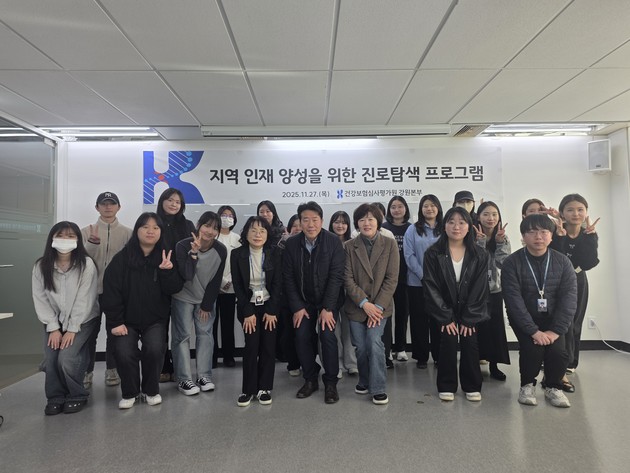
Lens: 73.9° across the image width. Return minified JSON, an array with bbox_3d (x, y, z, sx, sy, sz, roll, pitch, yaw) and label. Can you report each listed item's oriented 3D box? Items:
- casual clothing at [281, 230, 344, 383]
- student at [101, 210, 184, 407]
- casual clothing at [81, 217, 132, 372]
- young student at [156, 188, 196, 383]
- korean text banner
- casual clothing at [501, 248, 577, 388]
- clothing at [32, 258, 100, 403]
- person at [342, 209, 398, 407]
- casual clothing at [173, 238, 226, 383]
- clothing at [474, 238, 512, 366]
[{"bbox_3d":[-0.012,0.568,3.404,0.495,1.219,0.560,0,-3,0],"label":"casual clothing"},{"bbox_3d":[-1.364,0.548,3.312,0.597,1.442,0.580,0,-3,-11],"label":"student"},{"bbox_3d":[-1.848,0.519,3.730,0.500,1.410,0.340,0,-3,-21],"label":"casual clothing"},{"bbox_3d":[-1.311,0.429,3.867,0.415,1.730,0.340,0,-3,-10],"label":"young student"},{"bbox_3d":[0.084,-0.678,4.670,4.000,0.640,0.020,-1,-3,-1],"label":"korean text banner"},{"bbox_3d":[1.726,0.621,3.220,0.560,1.090,0.520,-2,-3,17],"label":"casual clothing"},{"bbox_3d":[-1.895,0.704,3.194,0.474,1.071,0.550,1,-3,-20],"label":"clothing"},{"bbox_3d":[0.436,0.510,3.290,0.440,1.490,0.580,-1,-3,2],"label":"person"},{"bbox_3d":[-0.974,0.604,3.530,0.460,1.200,0.500,0,-3,-6],"label":"casual clothing"},{"bbox_3d":[1.645,0.574,3.881,0.333,1.181,0.340,-1,-3,11],"label":"clothing"}]

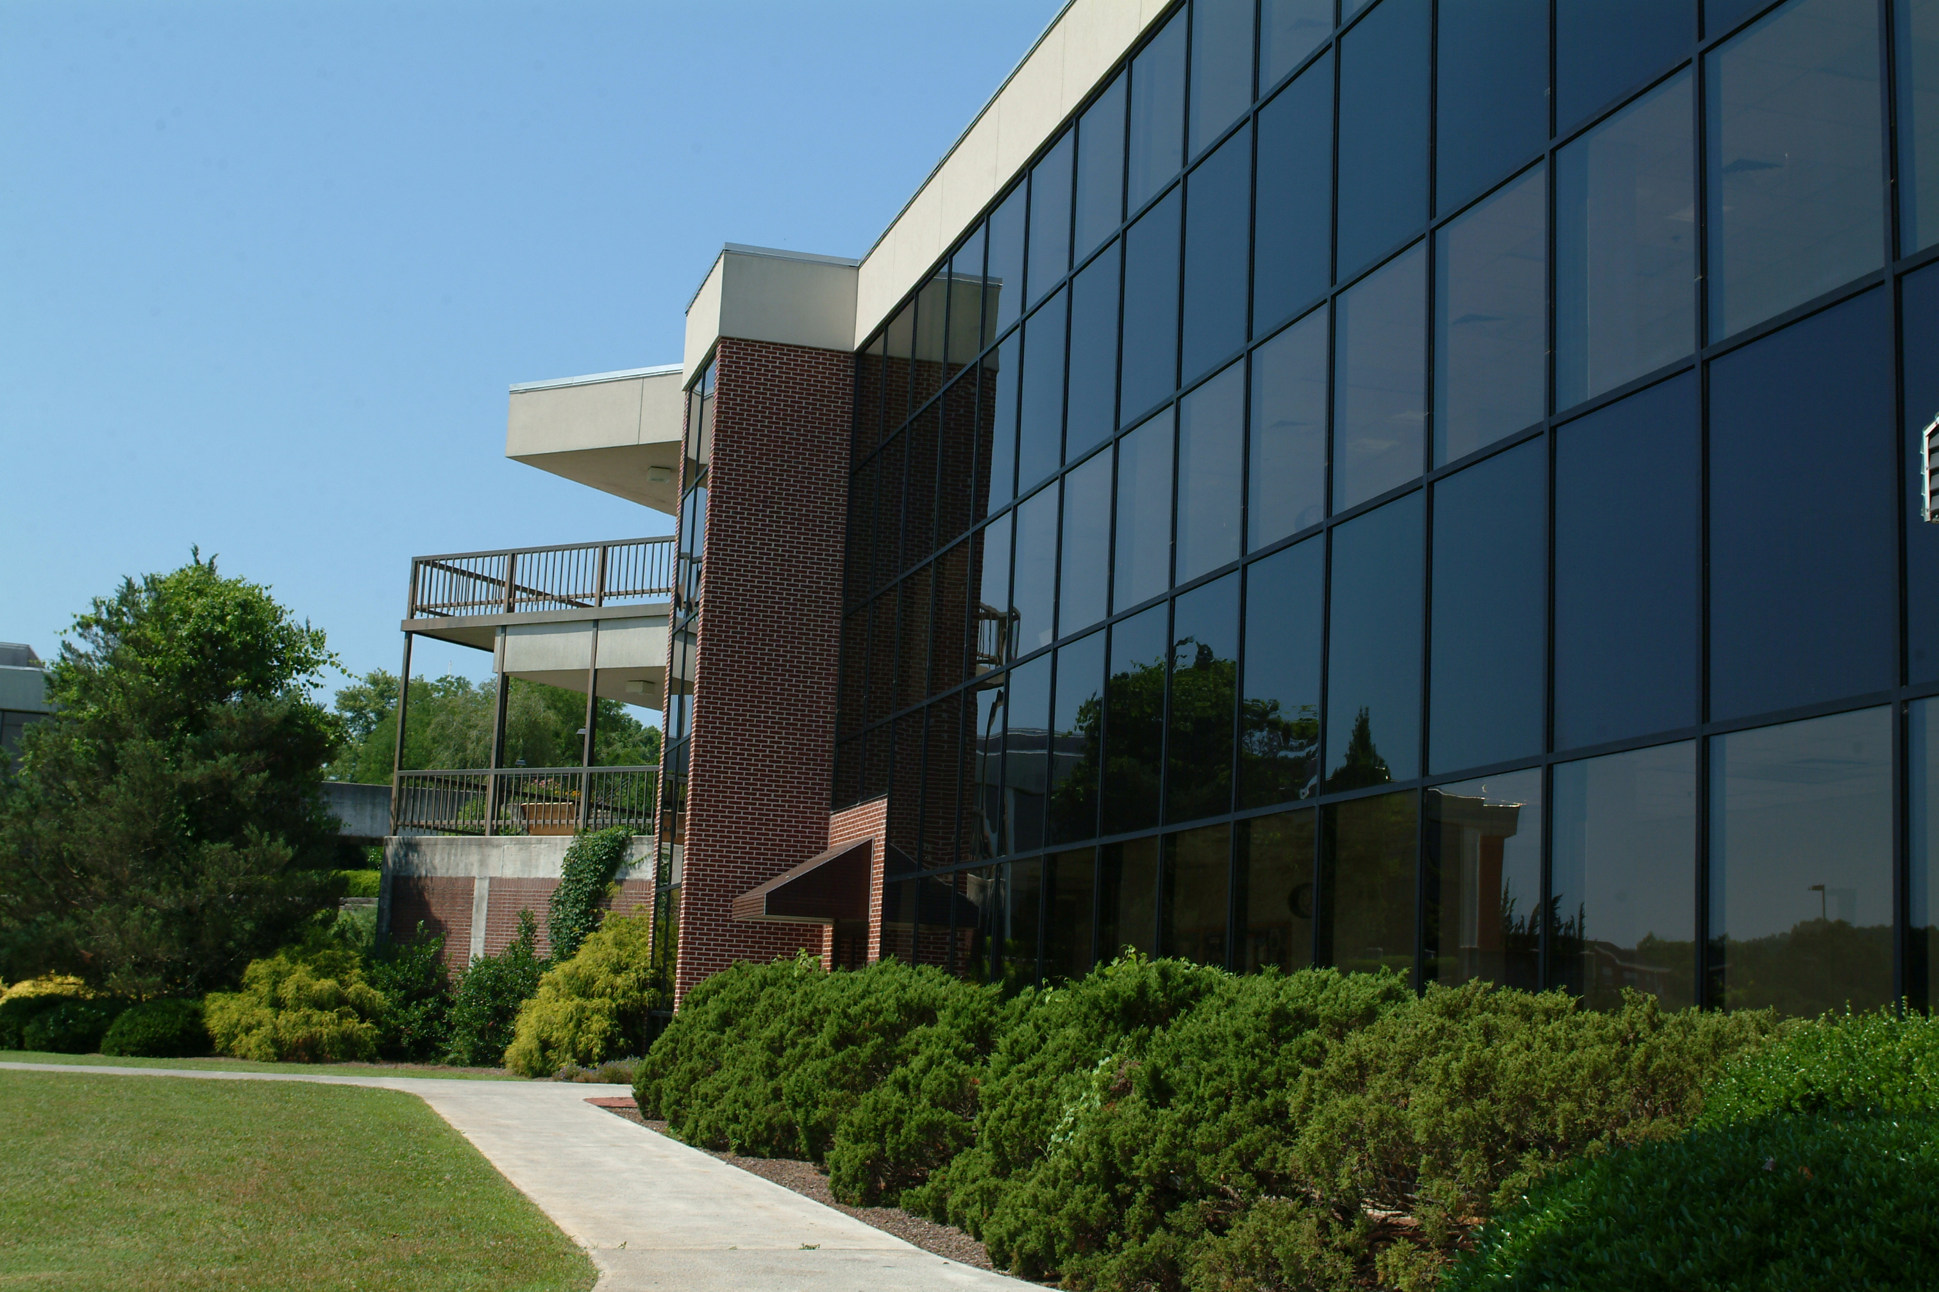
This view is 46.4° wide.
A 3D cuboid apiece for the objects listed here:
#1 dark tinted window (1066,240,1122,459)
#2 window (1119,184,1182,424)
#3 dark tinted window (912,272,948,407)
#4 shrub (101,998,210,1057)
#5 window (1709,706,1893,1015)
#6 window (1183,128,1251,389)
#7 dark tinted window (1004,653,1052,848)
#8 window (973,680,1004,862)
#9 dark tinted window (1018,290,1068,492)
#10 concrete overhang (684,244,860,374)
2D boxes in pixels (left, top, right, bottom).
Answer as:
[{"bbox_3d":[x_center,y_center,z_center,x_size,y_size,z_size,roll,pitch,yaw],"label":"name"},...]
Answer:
[{"bbox_3d":[1.218,-2.824,21.979,0.100,1.950,1.460,5,-10,-16],"label":"dark tinted window"},{"bbox_3d":[1.668,-3.072,20.594,0.080,1.974,1.460,6,-10,-16],"label":"window"},{"bbox_3d":[-0.469,-3.801,28.204,0.080,1.618,1.450,6,-10,-16],"label":"dark tinted window"},{"bbox_3d":[-12.209,5.726,33.917,1.550,0.870,1.500,6,-10,-19],"label":"shrub"},{"bbox_3d":[4.041,1.187,10.970,0.080,1.659,1.460,6,-10,-16],"label":"window"},{"bbox_3d":[2.108,-3.293,19.146,0.080,1.974,1.460,6,-10,-16],"label":"window"},{"bbox_3d":[0.606,1.105,22.867,0.080,1.957,1.460,6,-10,-16],"label":"dark tinted window"},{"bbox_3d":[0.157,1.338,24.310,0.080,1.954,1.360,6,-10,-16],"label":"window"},{"bbox_3d":[0.787,-2.630,23.491,0.080,1.974,1.460,6,-10,-16],"label":"dark tinted window"},{"bbox_3d":[-2.995,-4.654,33.335,1.960,1.380,3.120,5,-10,-16],"label":"concrete overhang"}]

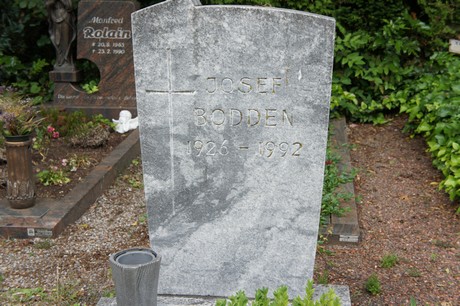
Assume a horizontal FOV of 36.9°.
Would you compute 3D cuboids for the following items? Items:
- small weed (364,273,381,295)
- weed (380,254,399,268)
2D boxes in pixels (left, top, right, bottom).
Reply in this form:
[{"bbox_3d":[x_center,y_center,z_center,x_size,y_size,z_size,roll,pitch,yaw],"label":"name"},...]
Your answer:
[{"bbox_3d":[0.528,0.485,2.543,0.060,0.065,0.060,0,18,0],"label":"small weed"},{"bbox_3d":[0.636,0.431,2.742,0.072,0.045,0.064,0,18,0],"label":"weed"}]

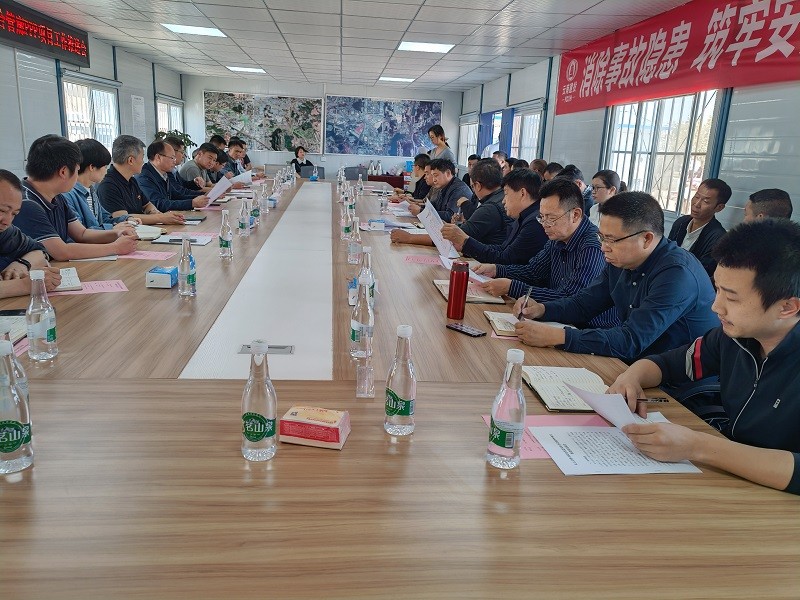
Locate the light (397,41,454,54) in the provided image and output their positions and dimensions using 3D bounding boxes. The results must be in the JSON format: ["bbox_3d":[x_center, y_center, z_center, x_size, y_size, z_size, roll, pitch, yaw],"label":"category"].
[{"bbox_3d":[0.284,-2.769,6.816,0.580,0.050,0.610,2,14,-6],"label":"light"}]

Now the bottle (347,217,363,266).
[{"bbox_3d":[-0.224,-0.299,3.167,0.068,0.233,0.068,1,14,-6],"label":"bottle"}]

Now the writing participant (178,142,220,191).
[{"bbox_3d":[-2.018,-0.863,5.994,0.660,1.260,0.530,5,14,8],"label":"writing participant"}]

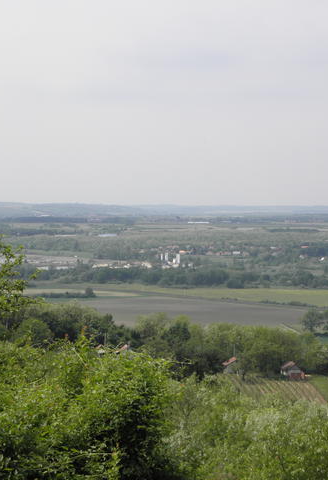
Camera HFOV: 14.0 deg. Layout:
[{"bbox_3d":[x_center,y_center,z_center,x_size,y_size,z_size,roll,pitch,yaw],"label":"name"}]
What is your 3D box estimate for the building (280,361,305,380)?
[{"bbox_3d":[36.824,37.395,380.000,6.200,5.400,6.000,0,2,-12],"label":"building"}]

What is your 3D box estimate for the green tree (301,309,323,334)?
[{"bbox_3d":[72.021,39.307,650.000,10.500,12.000,10.500,0,2,0],"label":"green tree"}]

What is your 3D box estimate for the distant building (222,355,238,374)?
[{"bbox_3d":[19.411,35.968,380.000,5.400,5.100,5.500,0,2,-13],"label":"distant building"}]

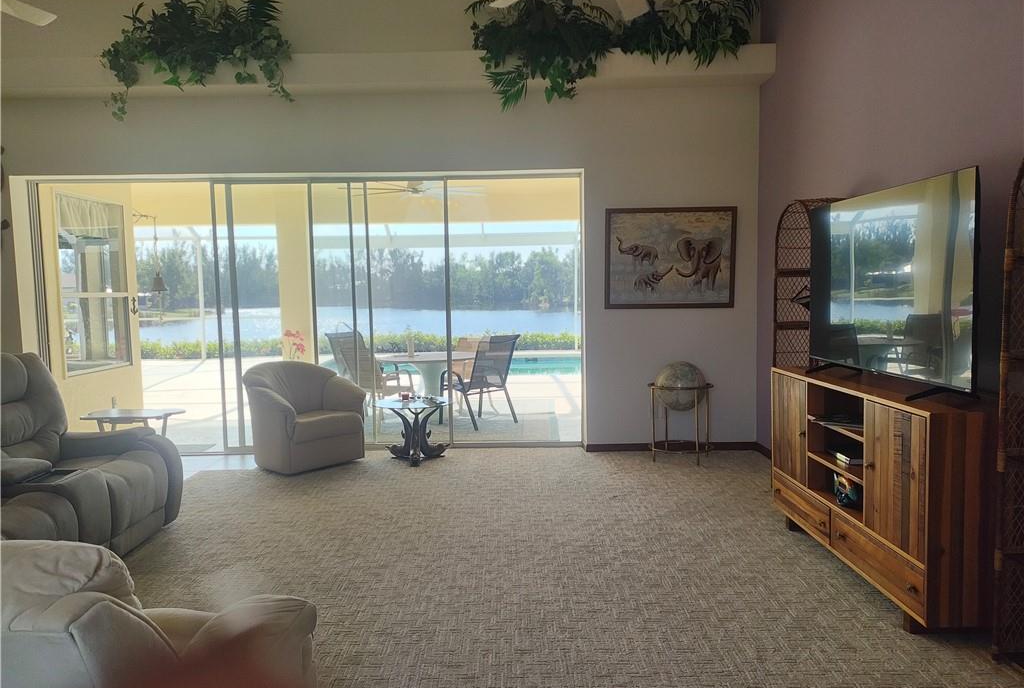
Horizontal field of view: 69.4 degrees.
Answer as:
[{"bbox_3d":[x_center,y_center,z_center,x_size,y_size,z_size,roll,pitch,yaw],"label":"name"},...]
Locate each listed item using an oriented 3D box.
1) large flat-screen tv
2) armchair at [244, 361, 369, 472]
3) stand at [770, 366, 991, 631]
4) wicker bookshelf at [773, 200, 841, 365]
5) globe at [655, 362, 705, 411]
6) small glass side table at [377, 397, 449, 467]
[{"bbox_3d":[1.825,-0.307,3.644,0.066,0.879,1.538,-1,4,-1],"label":"large flat-screen tv"},{"bbox_3d":[-1.784,0.591,6.261,0.790,0.840,0.800,3,6,44],"label":"armchair"},{"bbox_3d":[1.808,0.672,3.637,0.459,0.946,1.629,-1,4,-1],"label":"stand"},{"bbox_3d":[1.952,0.076,4.728,0.328,1.961,0.590,-1,4,-1],"label":"wicker bookshelf"},{"bbox_3d":[1.399,0.348,6.128,0.410,0.410,0.410,-1,4,-1],"label":"globe"},{"bbox_3d":[-0.840,0.746,6.263,0.633,0.503,0.633,-1,4,-1],"label":"small glass side table"}]

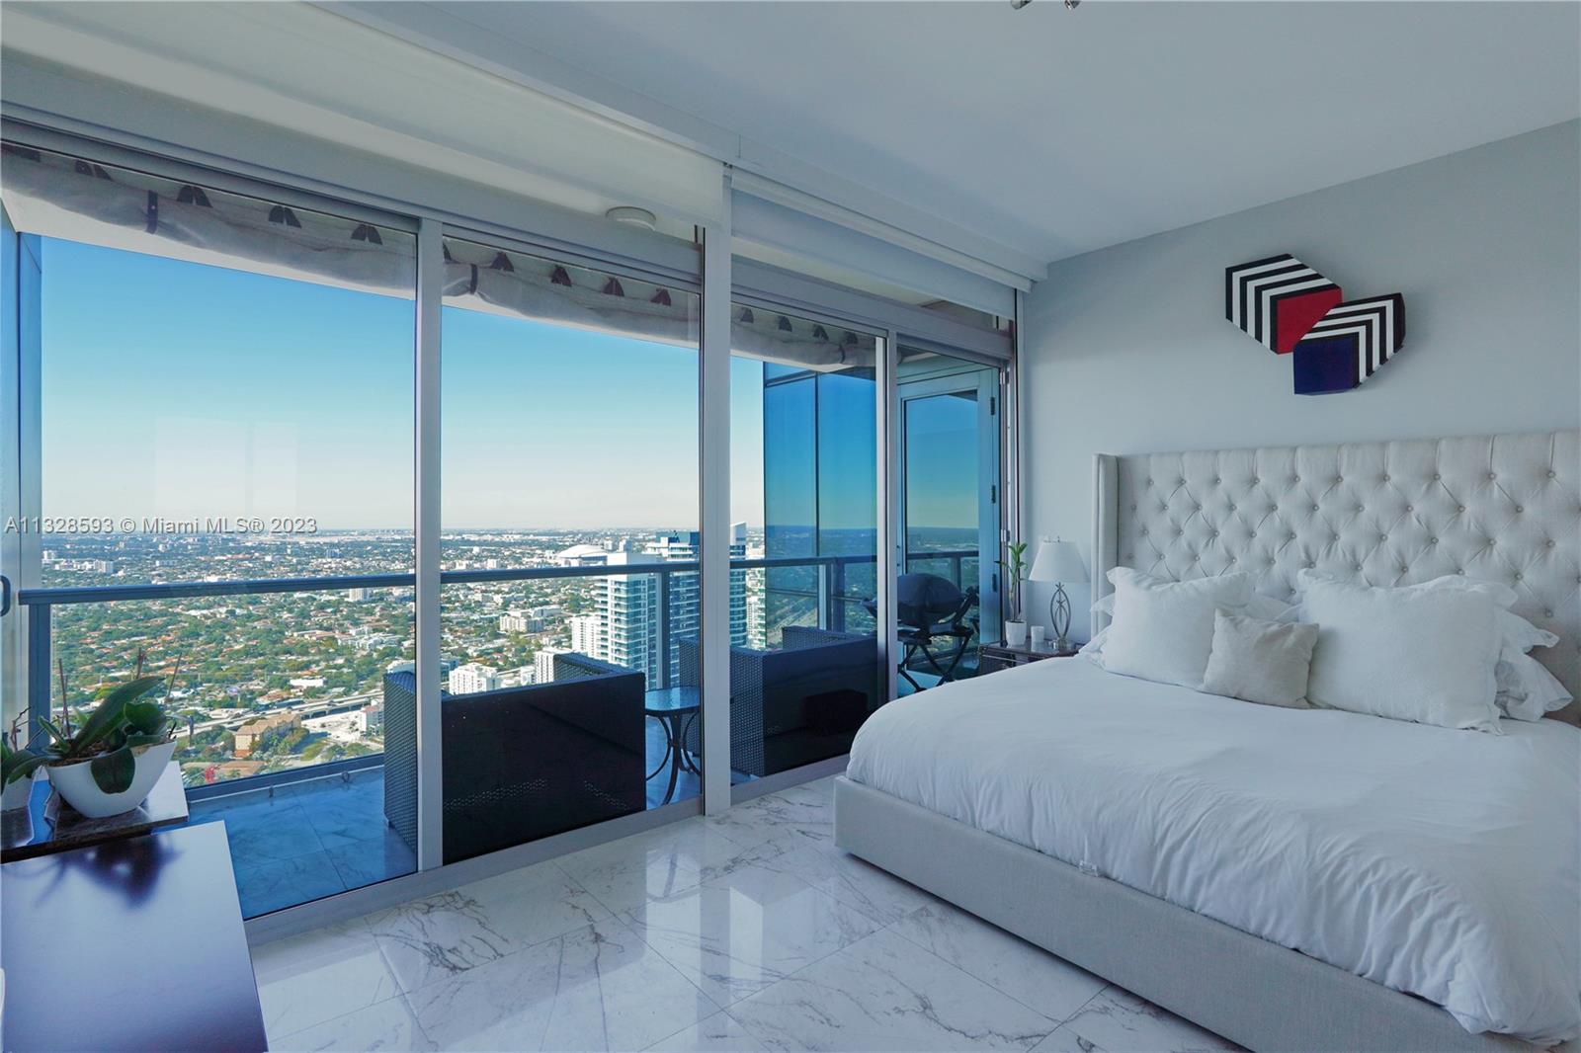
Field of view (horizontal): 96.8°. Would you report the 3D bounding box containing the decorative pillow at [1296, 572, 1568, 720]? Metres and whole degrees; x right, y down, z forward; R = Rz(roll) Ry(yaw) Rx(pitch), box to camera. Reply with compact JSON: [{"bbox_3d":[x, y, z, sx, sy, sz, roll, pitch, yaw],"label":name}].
[{"bbox_3d":[2.389,0.440,2.715,0.200,0.540,0.640,32,-20,-37],"label":"decorative pillow"}]

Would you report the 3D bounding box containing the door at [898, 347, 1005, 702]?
[{"bbox_3d":[0.981,0.072,4.206,0.982,2.229,0.070,0,0,-38],"label":"door"}]

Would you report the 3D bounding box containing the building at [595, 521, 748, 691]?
[{"bbox_3d":[-49.900,57.000,303.800,24.000,118.000,67.000,0,0,40],"label":"building"}]

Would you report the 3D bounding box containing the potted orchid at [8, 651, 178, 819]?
[{"bbox_3d":[-1.533,0.437,1.550,0.250,0.325,0.200,0,0,-38],"label":"potted orchid"}]

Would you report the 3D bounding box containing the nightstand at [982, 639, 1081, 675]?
[{"bbox_3d":[1.509,0.996,4.243,0.450,0.548,0.520,0,0,-41],"label":"nightstand"}]

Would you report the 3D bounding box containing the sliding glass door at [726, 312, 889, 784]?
[{"bbox_3d":[0.121,0.074,3.534,1.005,2.233,0.070,0,0,-38],"label":"sliding glass door"}]

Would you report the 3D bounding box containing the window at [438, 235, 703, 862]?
[{"bbox_3d":[-0.814,0.078,2.803,1.066,2.209,0.070,0,0,-38],"label":"window"}]

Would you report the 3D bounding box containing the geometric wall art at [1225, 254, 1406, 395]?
[{"bbox_3d":[2.562,-1.005,3.470,0.060,0.720,0.724,0,0,-44],"label":"geometric wall art"}]

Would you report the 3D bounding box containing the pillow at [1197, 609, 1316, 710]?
[{"bbox_3d":[1.953,0.535,2.942,0.140,0.340,0.380,34,-22,-36],"label":"pillow"}]

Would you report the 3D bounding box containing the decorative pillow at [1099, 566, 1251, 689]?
[{"bbox_3d":[1.821,0.440,3.314,0.190,0.540,0.610,32,-20,-37],"label":"decorative pillow"}]

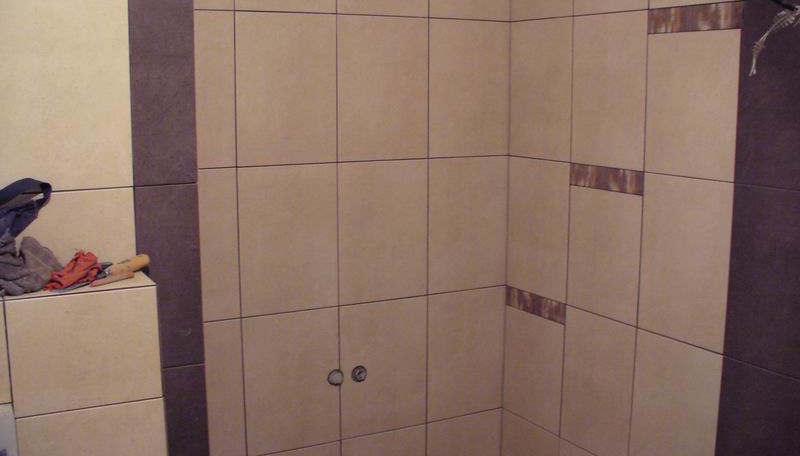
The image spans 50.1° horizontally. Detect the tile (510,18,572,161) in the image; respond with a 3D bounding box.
[{"bbox_3d":[0.365,-0.356,2.205,0.010,0.361,0.254,-5,10,-29],"label":"tile"}]

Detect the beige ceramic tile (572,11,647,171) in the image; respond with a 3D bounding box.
[{"bbox_3d":[0.473,-0.310,1.931,0.010,0.350,0.250,-5,10,-28],"label":"beige ceramic tile"}]

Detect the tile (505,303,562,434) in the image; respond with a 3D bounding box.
[{"bbox_3d":[0.364,0.383,2.324,0.010,0.305,0.254,-5,10,-29],"label":"tile"}]

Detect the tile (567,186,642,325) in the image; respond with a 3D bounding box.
[{"bbox_3d":[0.489,0.062,2.047,0.010,0.305,0.254,-5,10,-29],"label":"tile"}]

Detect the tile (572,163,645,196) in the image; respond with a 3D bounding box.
[{"bbox_3d":[0.489,-0.116,2.019,0.010,0.054,0.254,-5,10,-29],"label":"tile"}]

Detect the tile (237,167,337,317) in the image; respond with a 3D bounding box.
[{"bbox_3d":[-0.269,0.028,2.080,0.254,0.361,0.010,-5,10,-27],"label":"tile"}]

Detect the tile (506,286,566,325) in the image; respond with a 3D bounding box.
[{"bbox_3d":[0.356,0.199,2.234,0.010,0.052,0.250,-5,10,-28],"label":"tile"}]

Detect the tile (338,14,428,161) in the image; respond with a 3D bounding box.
[{"bbox_3d":[-0.040,-0.337,2.080,0.250,0.350,0.010,-5,10,-28],"label":"tile"}]

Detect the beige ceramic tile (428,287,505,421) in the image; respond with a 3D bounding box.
[{"bbox_3d":[0.179,0.337,2.308,0.250,0.350,0.010,-5,10,-28],"label":"beige ceramic tile"}]

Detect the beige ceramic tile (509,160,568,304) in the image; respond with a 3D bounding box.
[{"bbox_3d":[0.357,-0.001,2.203,0.010,0.350,0.250,-5,10,-28],"label":"beige ceramic tile"}]

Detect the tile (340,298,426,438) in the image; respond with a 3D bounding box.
[{"bbox_3d":[-0.041,0.355,2.189,0.250,0.350,0.010,-5,10,-28],"label":"tile"}]

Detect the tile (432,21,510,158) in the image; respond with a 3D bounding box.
[{"bbox_3d":[0.180,-0.355,2.200,0.250,0.350,0.010,-5,10,-28],"label":"tile"}]

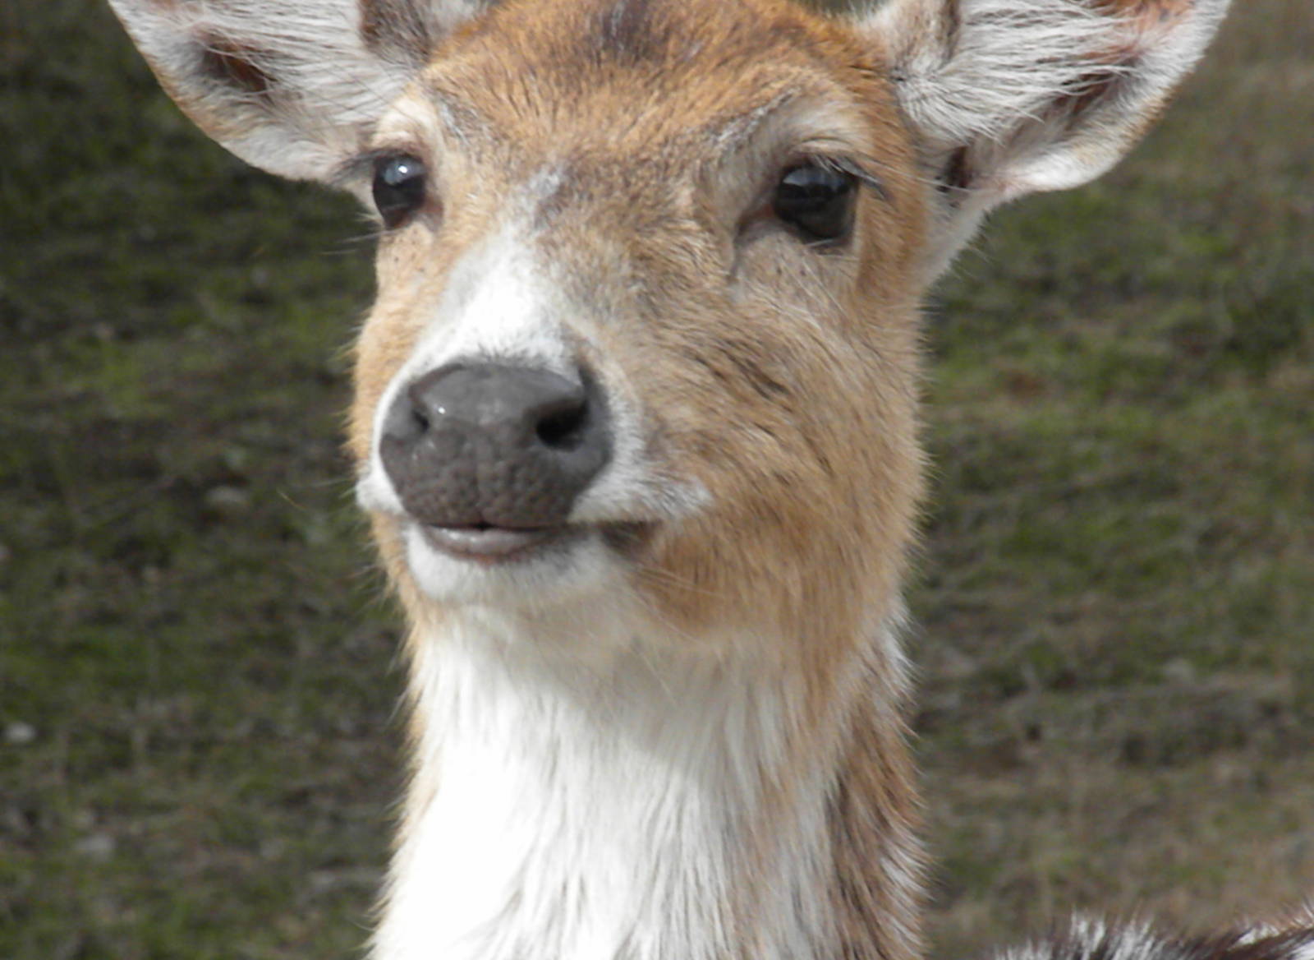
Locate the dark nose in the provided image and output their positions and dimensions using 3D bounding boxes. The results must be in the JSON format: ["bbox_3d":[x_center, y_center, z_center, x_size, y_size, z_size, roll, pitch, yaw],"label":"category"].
[{"bbox_3d":[-0.043,-0.009,2.650,0.059,0.044,0.035,2,7,18],"label":"dark nose"}]

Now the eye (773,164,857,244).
[{"bbox_3d":[0.044,-0.077,2.760,0.026,0.024,0.017,-5,8,-34],"label":"eye"}]

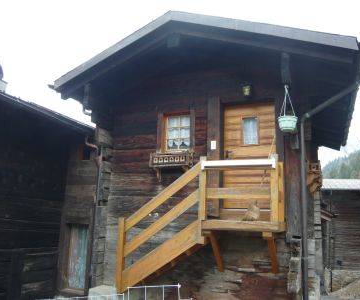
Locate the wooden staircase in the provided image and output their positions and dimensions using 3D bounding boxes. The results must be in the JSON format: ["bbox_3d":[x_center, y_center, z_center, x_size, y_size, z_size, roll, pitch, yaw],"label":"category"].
[{"bbox_3d":[0.315,1.247,5.286,2.730,2.220,0.840,-2,-7,24],"label":"wooden staircase"}]

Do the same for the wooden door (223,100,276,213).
[{"bbox_3d":[1.176,0.118,5.507,0.910,1.830,0.090,-2,-7,24],"label":"wooden door"}]

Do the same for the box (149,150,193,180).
[{"bbox_3d":[-0.162,0.307,5.922,0.800,0.530,0.250,-2,-7,24],"label":"box"}]

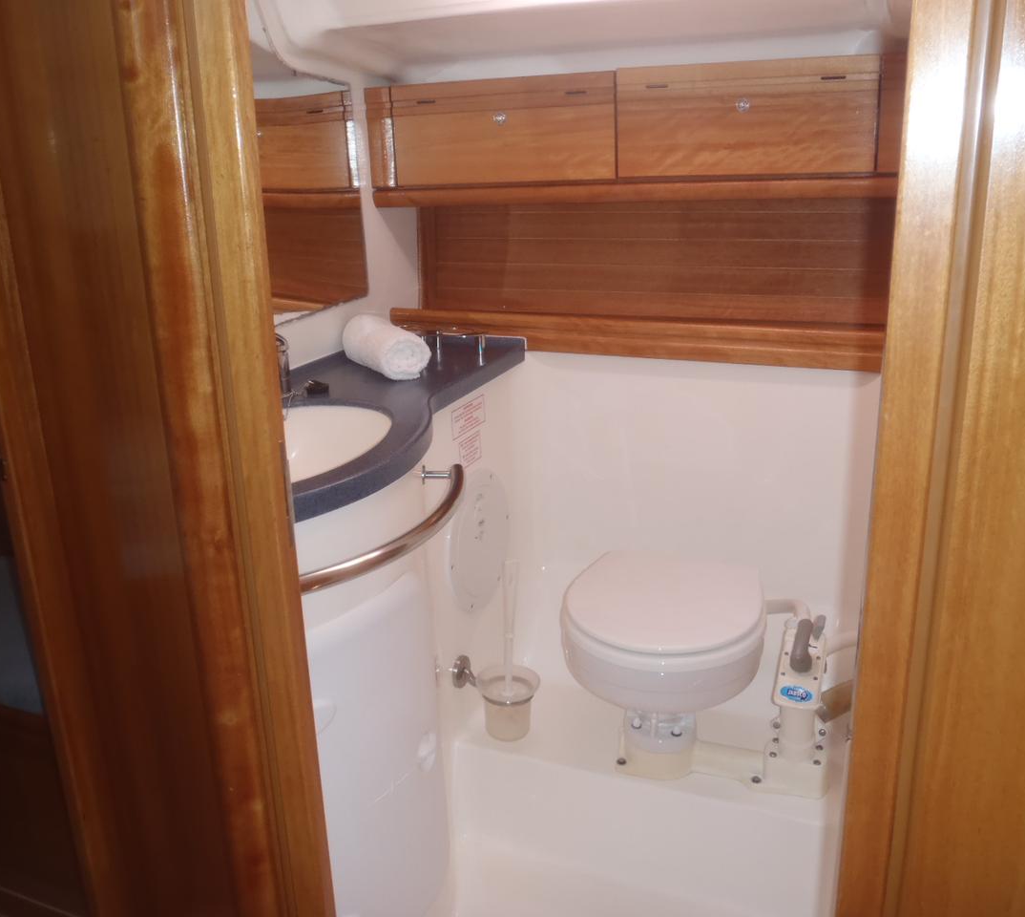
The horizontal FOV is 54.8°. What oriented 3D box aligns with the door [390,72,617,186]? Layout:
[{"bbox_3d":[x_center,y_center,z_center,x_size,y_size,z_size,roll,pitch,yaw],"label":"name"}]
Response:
[{"bbox_3d":[-0.021,-0.587,1.769,0.435,0.179,0.023,6,19,23],"label":"door"}]

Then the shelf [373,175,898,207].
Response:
[{"bbox_3d":[0.181,-0.467,1.727,0.960,0.041,0.055,6,19,23],"label":"shelf"}]

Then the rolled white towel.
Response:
[{"bbox_3d":[-0.219,-0.189,1.681,0.085,0.082,0.210,-10,19,-24],"label":"rolled white towel"}]

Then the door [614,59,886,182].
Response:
[{"bbox_3d":[0.415,-0.608,1.774,0.455,0.193,0.022,4,18,19],"label":"door"}]

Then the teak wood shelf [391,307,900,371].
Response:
[{"bbox_3d":[0.205,-0.229,1.858,0.955,0.076,0.065,6,19,23],"label":"teak wood shelf"}]

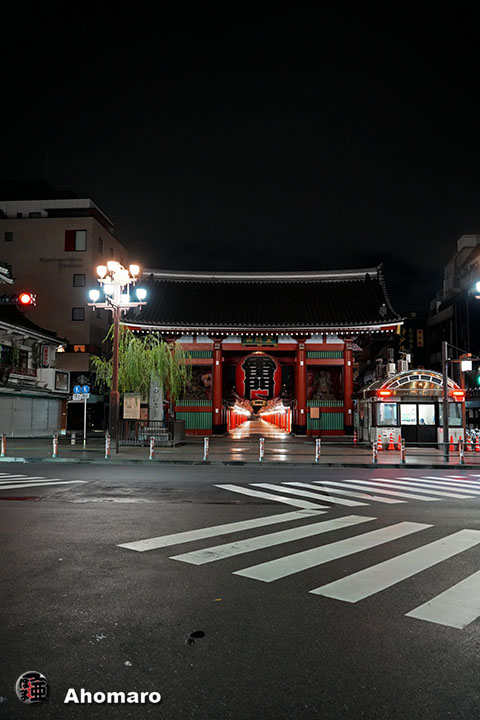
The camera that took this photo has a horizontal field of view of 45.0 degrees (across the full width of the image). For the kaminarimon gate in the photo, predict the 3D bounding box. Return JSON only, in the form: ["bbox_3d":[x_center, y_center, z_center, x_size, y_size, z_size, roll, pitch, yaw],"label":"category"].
[{"bbox_3d":[1.462,-0.840,40.777,17.400,11.870,10.800,0,-6,2],"label":"kaminarimon gate"}]

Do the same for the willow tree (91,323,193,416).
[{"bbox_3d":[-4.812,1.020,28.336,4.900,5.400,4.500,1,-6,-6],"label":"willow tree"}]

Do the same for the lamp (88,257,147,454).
[{"bbox_3d":[-4.799,-0.158,22.724,2.400,7.490,2.400,-1,-6,6],"label":"lamp"}]

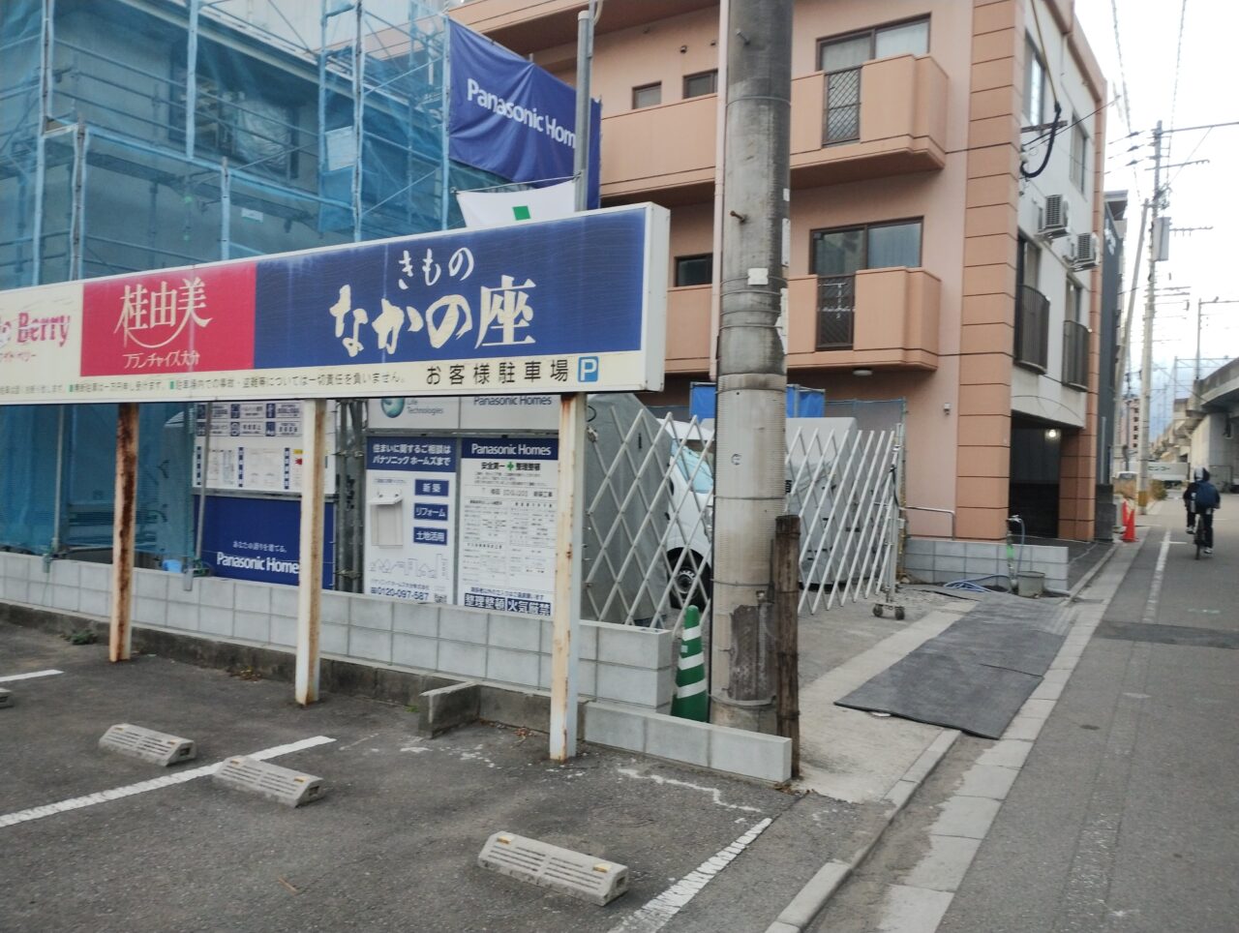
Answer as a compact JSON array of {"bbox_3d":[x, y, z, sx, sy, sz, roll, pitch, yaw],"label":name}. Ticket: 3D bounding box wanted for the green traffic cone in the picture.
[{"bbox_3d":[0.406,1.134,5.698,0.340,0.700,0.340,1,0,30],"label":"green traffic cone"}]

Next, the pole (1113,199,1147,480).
[{"bbox_3d":[15.964,-3.782,31.500,0.270,9.400,0.270,8,-1,29],"label":"pole"}]

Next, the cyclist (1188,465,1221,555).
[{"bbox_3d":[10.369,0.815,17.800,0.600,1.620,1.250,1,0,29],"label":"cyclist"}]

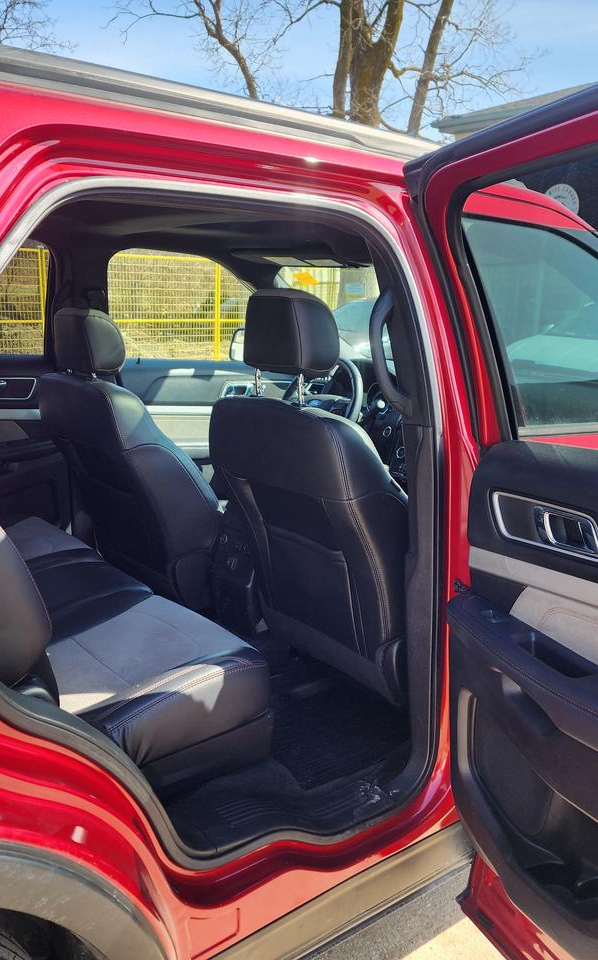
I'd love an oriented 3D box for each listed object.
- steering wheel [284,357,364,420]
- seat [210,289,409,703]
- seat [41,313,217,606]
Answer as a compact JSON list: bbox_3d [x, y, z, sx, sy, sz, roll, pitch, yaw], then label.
[{"bbox_3d":[0.075,-0.238,2.927,0.120,0.385,0.385,23,-4,-41],"label":"steering wheel"},{"bbox_3d":[0.201,0.028,2.156,0.850,1.000,0.550,-9,16,-38],"label":"seat"},{"bbox_3d":[-0.342,-0.072,2.713,0.850,0.925,0.550,-9,16,-38],"label":"seat"}]

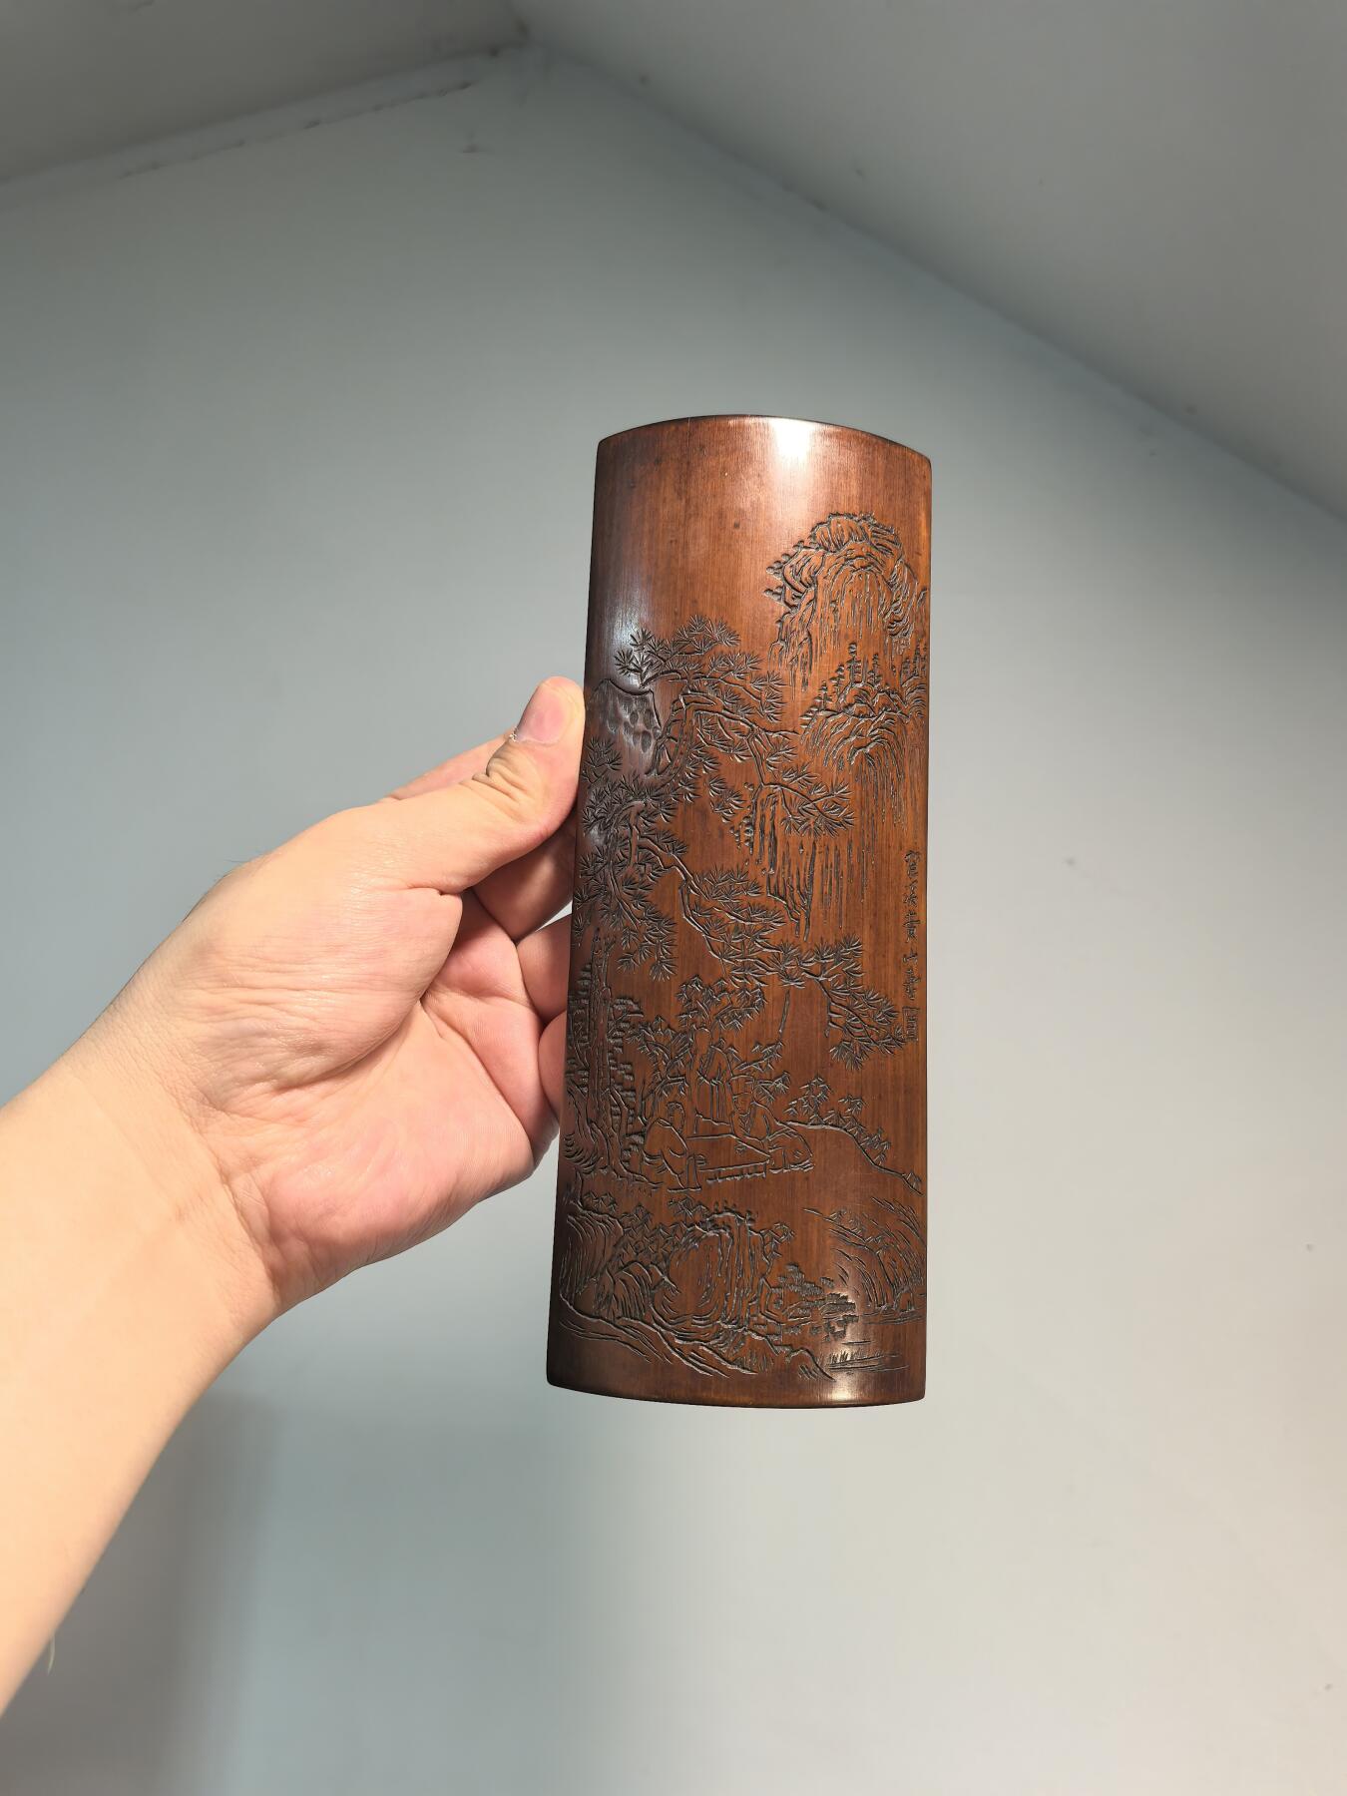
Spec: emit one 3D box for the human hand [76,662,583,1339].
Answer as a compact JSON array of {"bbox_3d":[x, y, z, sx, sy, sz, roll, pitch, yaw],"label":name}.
[{"bbox_3d":[-0.051,0.018,0.335,0.165,0.078,0.097,-38,89,-25],"label":"human hand"}]

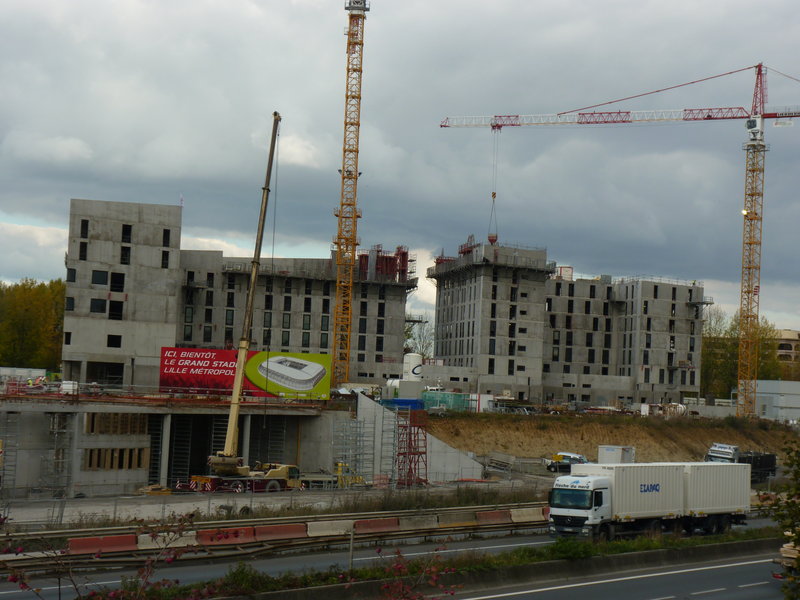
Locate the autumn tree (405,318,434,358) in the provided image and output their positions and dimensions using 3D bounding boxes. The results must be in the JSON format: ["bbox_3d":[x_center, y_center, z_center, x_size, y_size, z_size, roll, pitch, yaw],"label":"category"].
[{"bbox_3d":[3.691,10.601,315.000,7.500,14.000,7.500,3,-3,0],"label":"autumn tree"}]

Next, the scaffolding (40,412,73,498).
[{"bbox_3d":[-20.995,9.501,102.000,1.200,5.100,1.700,1,-4,32],"label":"scaffolding"}]

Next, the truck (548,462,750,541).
[{"bbox_3d":[14.133,11.027,91.944,2.550,3.870,18.180,0,-4,38],"label":"truck"}]

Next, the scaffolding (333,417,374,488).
[{"bbox_3d":[-3.423,11.227,122.500,1.900,5.150,2.500,1,-4,32],"label":"scaffolding"}]

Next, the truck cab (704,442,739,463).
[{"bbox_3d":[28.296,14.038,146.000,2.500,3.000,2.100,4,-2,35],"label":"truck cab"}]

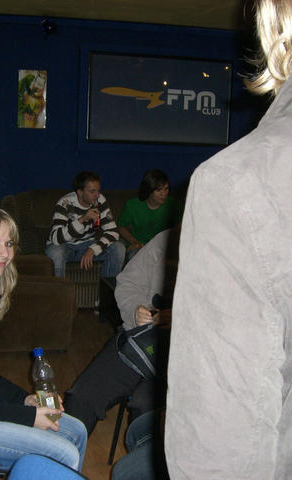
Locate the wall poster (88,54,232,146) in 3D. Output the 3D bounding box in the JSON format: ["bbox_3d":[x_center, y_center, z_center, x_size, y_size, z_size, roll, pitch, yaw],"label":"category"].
[{"bbox_3d":[0.141,-1.285,6.508,1.361,0.800,0.040,0,9,-13],"label":"wall poster"}]

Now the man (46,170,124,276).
[{"bbox_3d":[-0.503,-0.019,5.725,0.600,1.100,0.750,0,9,-13],"label":"man"}]

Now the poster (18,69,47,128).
[{"bbox_3d":[-1.016,-1.254,6.261,0.245,0.514,0.012,0,9,-13],"label":"poster"}]

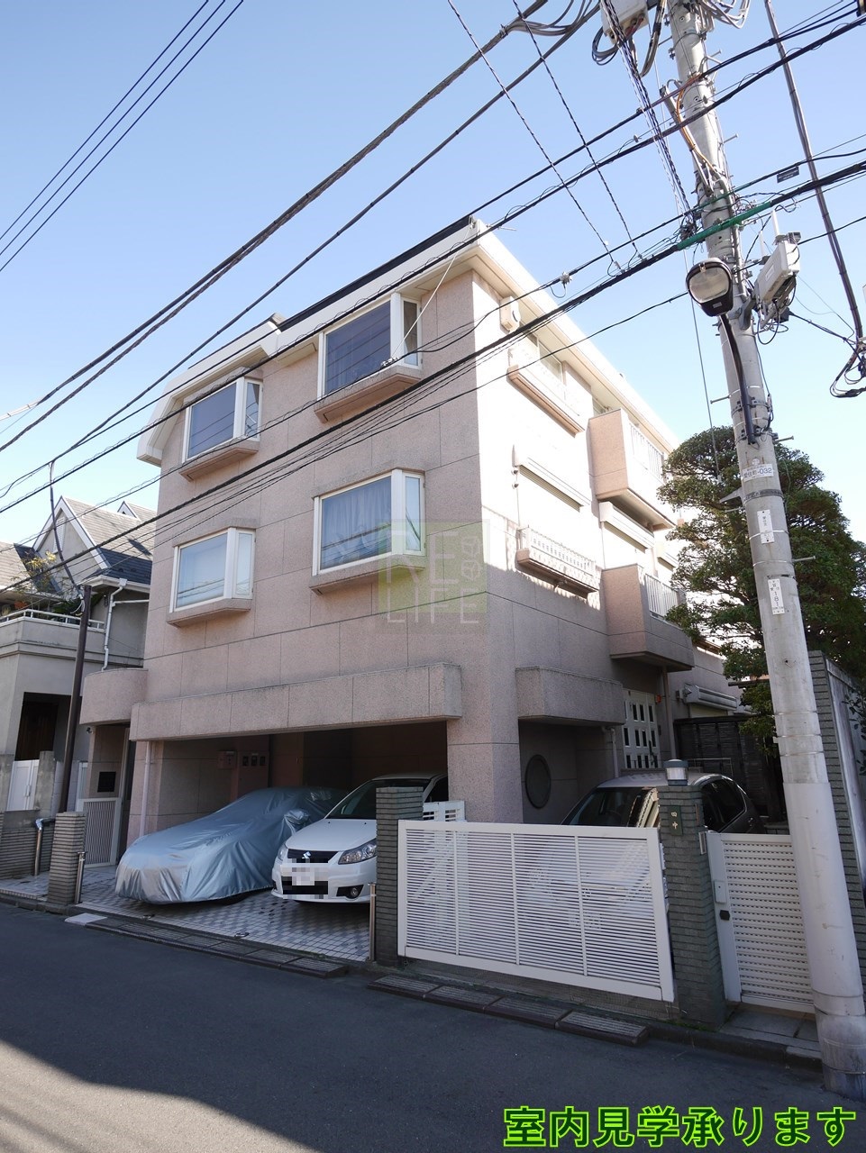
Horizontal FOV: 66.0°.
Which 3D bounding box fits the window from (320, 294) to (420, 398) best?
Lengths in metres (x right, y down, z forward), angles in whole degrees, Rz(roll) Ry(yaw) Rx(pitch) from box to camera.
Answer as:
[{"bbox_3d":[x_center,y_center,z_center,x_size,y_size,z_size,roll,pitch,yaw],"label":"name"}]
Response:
[{"bbox_3d":[-1.044,-3.392,10.110,1.930,1.160,0.360,-13,-19,35],"label":"window"}]

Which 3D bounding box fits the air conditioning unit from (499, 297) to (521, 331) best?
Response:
[{"bbox_3d":[1.145,-3.822,9.855,0.210,0.460,0.300,-13,-19,35],"label":"air conditioning unit"}]

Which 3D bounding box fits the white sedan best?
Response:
[{"bbox_3d":[-0.298,3.663,9.592,1.730,1.545,4.400,-11,-18,31],"label":"white sedan"}]

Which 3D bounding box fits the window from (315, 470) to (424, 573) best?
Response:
[{"bbox_3d":[-0.964,-0.664,9.201,1.950,1.200,0.330,-13,-20,35],"label":"window"}]

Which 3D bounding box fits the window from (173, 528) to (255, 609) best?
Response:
[{"bbox_3d":[-3.821,-0.057,11.396,1.930,1.197,0.360,-13,-19,35],"label":"window"}]

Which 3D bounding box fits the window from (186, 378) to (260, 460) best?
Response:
[{"bbox_3d":[-3.901,-2.748,12.176,1.930,1.177,0.360,-13,-19,35],"label":"window"}]

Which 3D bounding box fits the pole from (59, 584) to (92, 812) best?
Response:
[{"bbox_3d":[-6.189,2.574,11.428,0.140,4.950,0.140,-13,-19,35],"label":"pole"}]

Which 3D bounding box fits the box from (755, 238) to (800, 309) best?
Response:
[{"bbox_3d":[2.700,-2.388,5.250,0.170,0.320,0.420,0,-16,-4],"label":"box"}]

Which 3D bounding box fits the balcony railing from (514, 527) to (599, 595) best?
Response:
[{"bbox_3d":[1.859,-0.210,9.709,0.220,0.470,2.200,-13,-19,35],"label":"balcony railing"}]

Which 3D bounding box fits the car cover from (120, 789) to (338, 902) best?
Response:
[{"bbox_3d":[-2.549,4.054,10.479,1.740,1.350,4.500,-12,-19,33],"label":"car cover"}]

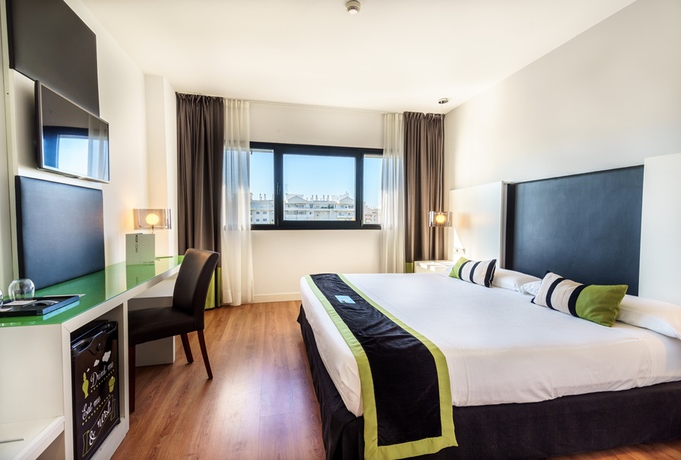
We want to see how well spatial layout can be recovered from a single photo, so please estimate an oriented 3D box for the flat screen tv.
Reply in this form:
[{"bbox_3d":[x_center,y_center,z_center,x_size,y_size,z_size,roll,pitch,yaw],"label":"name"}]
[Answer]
[{"bbox_3d":[-1.519,-0.510,1.880,0.046,0.391,0.691,0,2,-13],"label":"flat screen tv"}]

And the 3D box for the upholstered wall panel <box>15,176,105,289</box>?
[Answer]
[{"bbox_3d":[-1.585,0.017,1.889,0.037,0.555,0.786,0,2,-13],"label":"upholstered wall panel"}]

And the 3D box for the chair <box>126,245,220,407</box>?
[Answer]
[{"bbox_3d":[-1.154,0.581,2.132,0.447,0.867,0.618,2,3,40],"label":"chair"}]

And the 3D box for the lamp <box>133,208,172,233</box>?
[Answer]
[{"bbox_3d":[-1.562,0.044,2.723,0.284,0.442,0.284,0,2,-13],"label":"lamp"}]

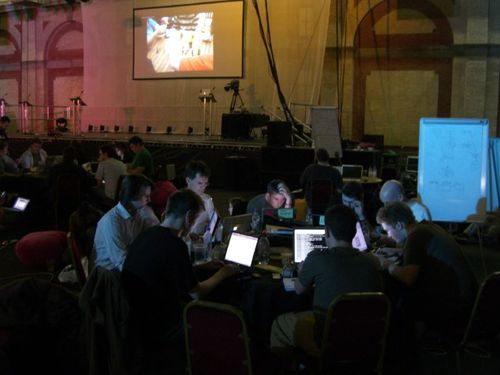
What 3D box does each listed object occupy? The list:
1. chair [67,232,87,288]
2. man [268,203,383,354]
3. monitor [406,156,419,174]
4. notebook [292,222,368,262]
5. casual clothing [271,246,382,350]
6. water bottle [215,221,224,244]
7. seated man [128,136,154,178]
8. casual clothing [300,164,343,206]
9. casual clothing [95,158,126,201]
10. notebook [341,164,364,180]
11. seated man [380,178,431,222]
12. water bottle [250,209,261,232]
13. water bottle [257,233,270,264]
[{"bbox_3d":[-1.117,0.771,4.100,0.520,0.880,0.420,-1,8,-12],"label":"chair"},{"bbox_3d":[0.434,0.722,3.298,0.580,1.260,0.800,-1,7,-17],"label":"man"},{"bbox_3d":[3.015,-0.401,10.000,0.390,0.300,0.060,2,1,6],"label":"monitor"},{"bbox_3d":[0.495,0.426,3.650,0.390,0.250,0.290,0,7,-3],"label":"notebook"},{"bbox_3d":[0.480,0.681,3.400,0.600,0.660,0.500,0,8,-7],"label":"casual clothing"},{"bbox_3d":[-0.246,0.348,4.427,0.066,0.200,0.066,1,8,0],"label":"water bottle"},{"bbox_3d":[-1.895,-0.195,9.500,0.700,1.320,0.520,0,7,-9],"label":"seated man"},{"bbox_3d":[0.996,-0.019,7.650,0.550,0.620,0.360,2,7,6],"label":"casual clothing"},{"bbox_3d":[-2.135,-0.115,8.400,0.470,0.660,0.380,-5,9,-45],"label":"casual clothing"},{"bbox_3d":[1.587,-0.241,8.500,0.340,0.230,0.290,2,8,10],"label":"notebook"},{"bbox_3d":[1.257,0.554,4.730,0.720,1.220,0.500,-4,10,-30],"label":"seated man"},{"bbox_3d":[0.050,0.292,4.834,0.066,0.205,0.066,1,8,0],"label":"water bottle"},{"bbox_3d":[0.098,0.428,3.900,0.085,0.240,0.085,1,6,0],"label":"water bottle"}]

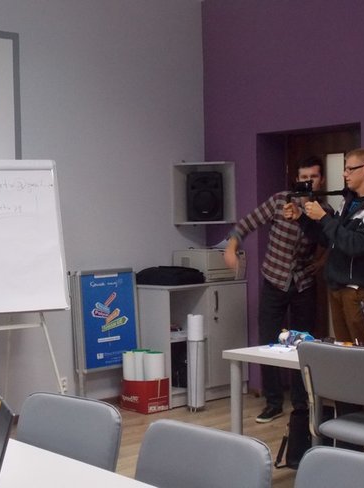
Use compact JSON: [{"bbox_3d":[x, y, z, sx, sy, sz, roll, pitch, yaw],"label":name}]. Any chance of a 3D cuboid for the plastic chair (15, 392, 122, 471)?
[{"bbox_3d":[-0.550,0.966,2.796,0.510,0.850,0.530,1,3,42],"label":"plastic chair"}]

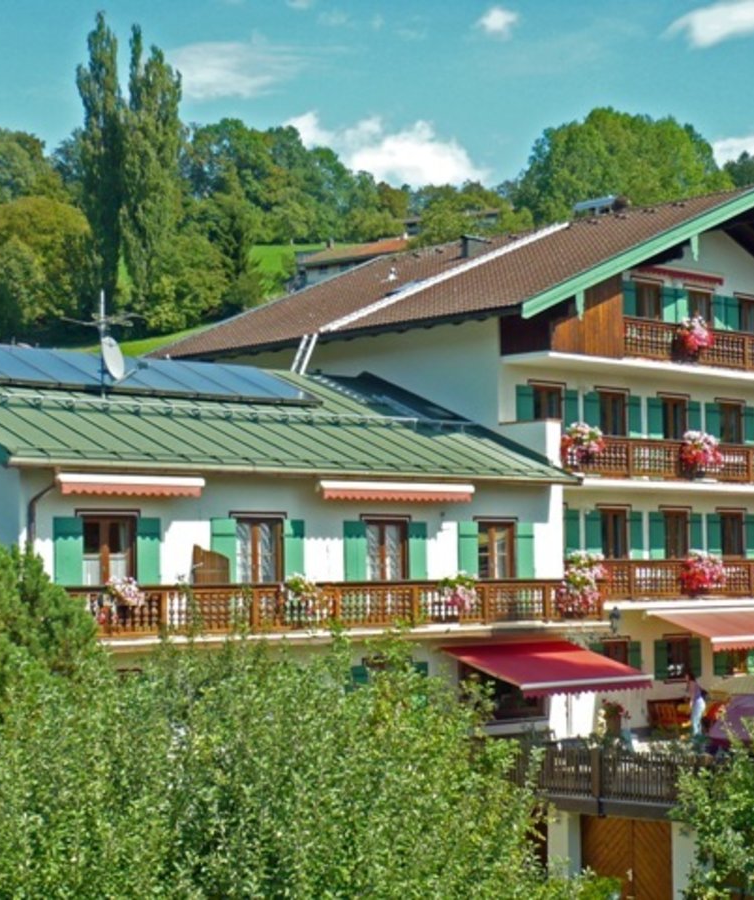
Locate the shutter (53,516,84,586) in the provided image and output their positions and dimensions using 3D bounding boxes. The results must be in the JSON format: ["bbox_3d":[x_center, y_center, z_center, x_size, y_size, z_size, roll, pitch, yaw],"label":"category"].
[{"bbox_3d":[-5.264,2.161,31.941,0.570,2.000,0.050,3,-5,-43],"label":"shutter"}]

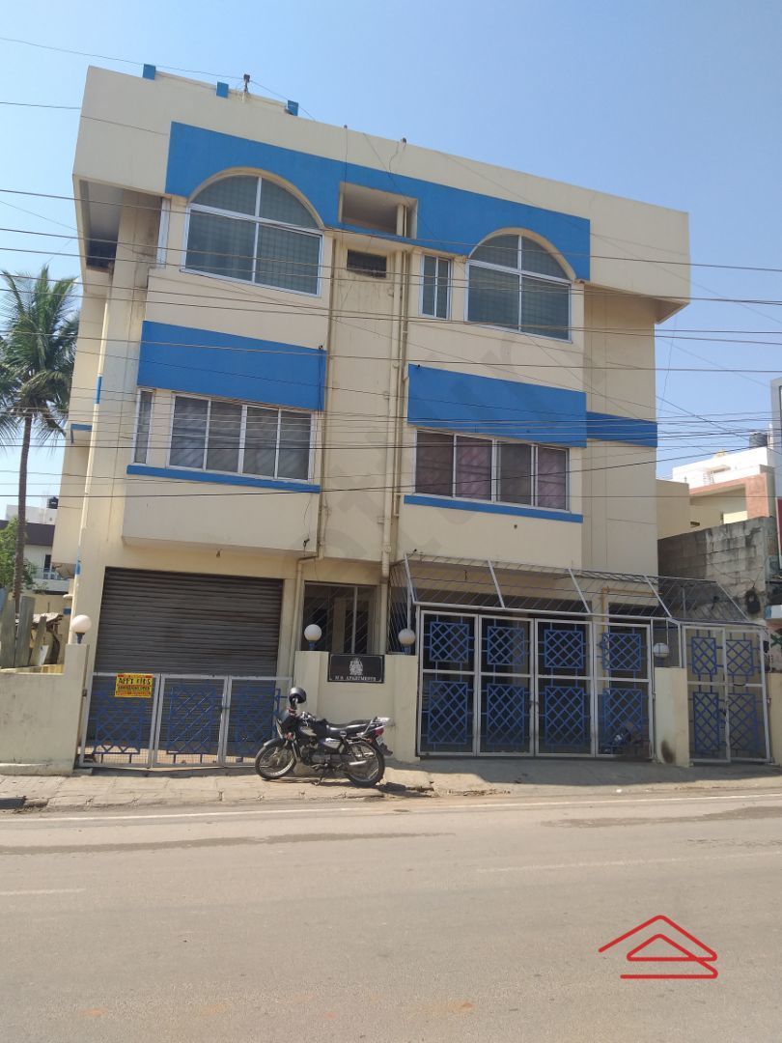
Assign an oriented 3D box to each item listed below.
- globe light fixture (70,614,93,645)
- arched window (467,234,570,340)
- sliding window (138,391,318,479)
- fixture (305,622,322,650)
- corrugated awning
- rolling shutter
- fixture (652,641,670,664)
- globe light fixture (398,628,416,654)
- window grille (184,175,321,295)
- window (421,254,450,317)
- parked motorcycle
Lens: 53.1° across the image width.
[{"bbox_3d":[-4.346,1.519,10.983,0.265,0.400,0.265,6,-10,-17],"label":"globe light fixture"},{"bbox_3d":[2.461,-4.512,14.795,2.206,1.968,0.150,6,-10,-17],"label":"arched window"},{"bbox_3d":[-2.328,-1.255,11.910,2.250,1.146,0.150,5,-10,-17],"label":"sliding window"},{"bbox_3d":[-1.186,1.771,11.953,0.265,0.390,0.265,6,-10,-17],"label":"fixture"},{"bbox_3d":[3.365,1.262,13.847,6.478,0.889,0.900,6,-10,-17],"label":"corrugated awning"},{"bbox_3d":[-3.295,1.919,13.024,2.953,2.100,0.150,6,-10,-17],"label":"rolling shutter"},{"bbox_3d":[4.749,2.340,13.760,0.265,0.390,0.265,6,-10,-17],"label":"fixture"},{"bbox_3d":[0.252,1.901,12.392,0.265,0.390,0.265,3,-10,0],"label":"globe light fixture"},{"bbox_3d":[-2.250,-4.958,13.361,2.394,2.006,0.150,6,-10,-17],"label":"window grille"},{"bbox_3d":[0.759,-3.987,13.323,0.504,1.113,0.120,5,-10,-17],"label":"window"},{"bbox_3d":[-0.889,2.892,10.483,1.950,1.160,0.720,0,-10,17],"label":"parked motorcycle"}]

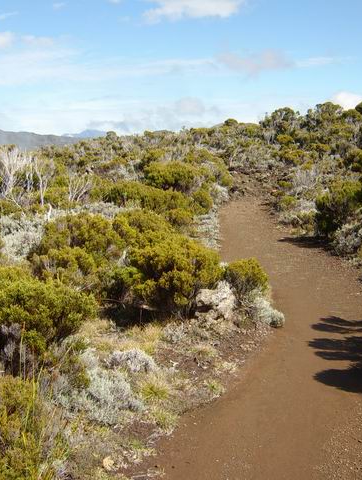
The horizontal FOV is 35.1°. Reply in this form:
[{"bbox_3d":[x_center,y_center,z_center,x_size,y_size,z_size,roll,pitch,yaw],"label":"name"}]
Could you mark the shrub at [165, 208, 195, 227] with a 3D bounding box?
[{"bbox_3d":[-0.048,-0.413,11.000,0.570,0.390,0.520,0,10,0],"label":"shrub"}]

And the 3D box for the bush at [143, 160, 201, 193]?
[{"bbox_3d":[-0.242,-1.792,16.300,1.620,0.930,1.450,0,10,0],"label":"bush"}]

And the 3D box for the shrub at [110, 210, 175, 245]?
[{"bbox_3d":[-0.567,-0.184,8.441,0.906,0.566,0.824,0,10,0],"label":"shrub"}]

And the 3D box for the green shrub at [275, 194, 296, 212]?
[{"bbox_3d":[2.370,-0.828,13.000,0.450,0.410,0.430,0,10,0],"label":"green shrub"}]

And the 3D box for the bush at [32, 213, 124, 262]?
[{"bbox_3d":[-1.445,-0.007,8.000,1.280,0.760,1.150,0,10,0],"label":"bush"}]

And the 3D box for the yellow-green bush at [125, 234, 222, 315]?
[{"bbox_3d":[-0.077,0.355,5.900,0.980,0.800,0.950,0,10,0],"label":"yellow-green bush"}]

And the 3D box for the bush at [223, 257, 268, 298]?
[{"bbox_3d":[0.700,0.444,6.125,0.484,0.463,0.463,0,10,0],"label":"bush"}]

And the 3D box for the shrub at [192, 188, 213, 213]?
[{"bbox_3d":[0.525,-0.977,14.000,0.546,0.638,0.546,0,10,0],"label":"shrub"}]

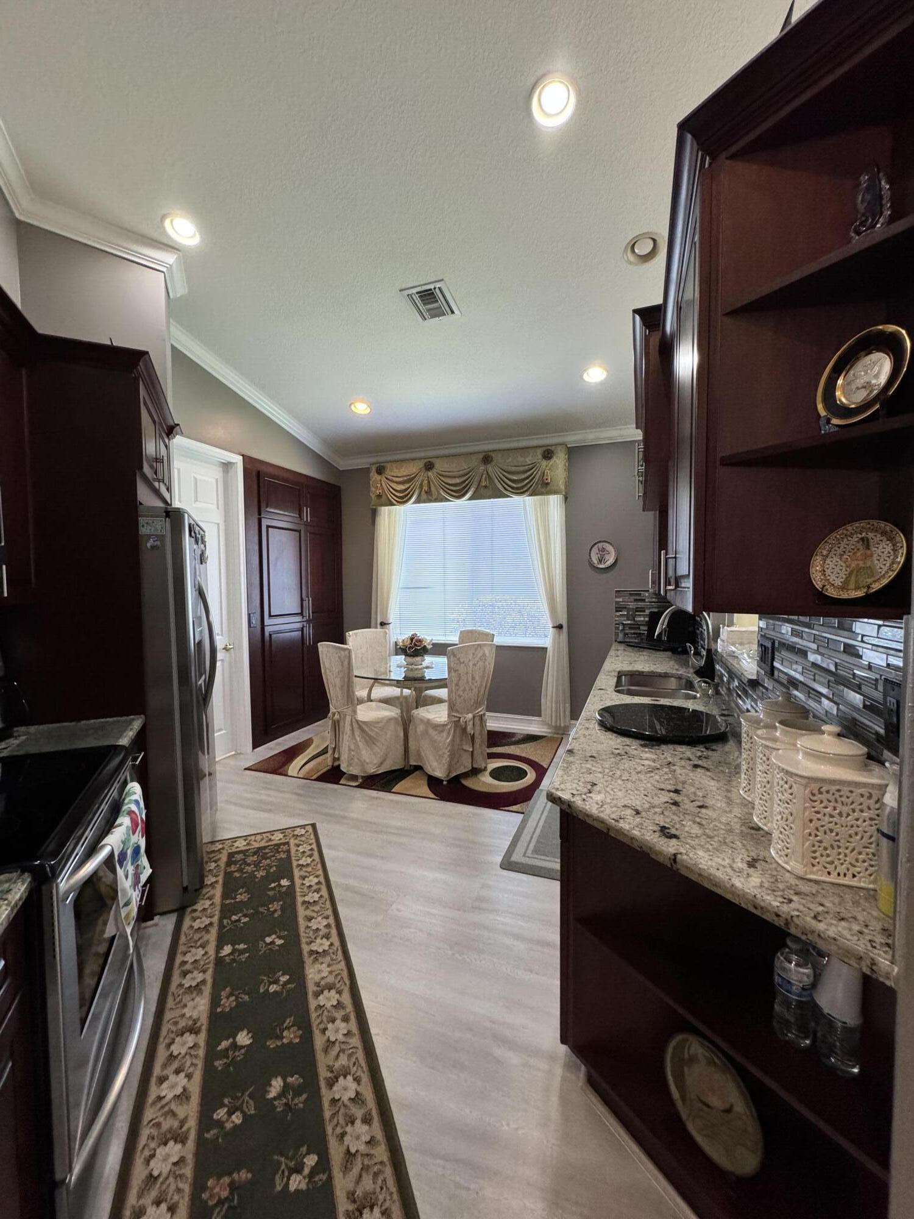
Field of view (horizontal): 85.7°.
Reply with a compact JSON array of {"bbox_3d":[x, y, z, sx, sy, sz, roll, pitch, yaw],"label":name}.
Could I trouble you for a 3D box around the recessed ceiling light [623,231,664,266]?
[{"bbox_3d":[1.024,-1.976,2.697,0.200,0.050,0.200,1,-9,21],"label":"recessed ceiling light"}]

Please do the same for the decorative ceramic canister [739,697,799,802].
[{"bbox_3d":[0.776,0.325,1.169,0.178,0.250,0.140,0,3,20],"label":"decorative ceramic canister"}]

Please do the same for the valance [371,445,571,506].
[{"bbox_3d":[0.071,-1.282,4.898,2.020,0.445,0.170,0,3,20],"label":"valance"}]

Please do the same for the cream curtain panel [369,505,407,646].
[{"bbox_3d":[-0.744,0.004,5.481,0.480,2.340,0.130,1,3,21],"label":"cream curtain panel"}]

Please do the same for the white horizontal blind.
[{"bbox_3d":[0.085,-0.418,4.992,1.740,1.530,0.060,0,3,20],"label":"white horizontal blind"}]

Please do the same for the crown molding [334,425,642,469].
[{"bbox_3d":[0.185,-1.647,5.093,3.360,0.110,0.090,1,3,21],"label":"crown molding"}]

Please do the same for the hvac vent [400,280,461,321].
[{"bbox_3d":[-0.165,-1.980,3.184,0.300,0.030,0.305,1,-9,21],"label":"hvac vent"}]

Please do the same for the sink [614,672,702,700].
[{"bbox_3d":[1.034,0.489,2.575,0.410,0.200,0.740,0,3,20],"label":"sink"}]

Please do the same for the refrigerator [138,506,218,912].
[{"bbox_3d":[-1.684,0.446,2.457,0.865,1.775,0.915,-2,3,-25],"label":"refrigerator"}]

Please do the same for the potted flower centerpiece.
[{"bbox_3d":[-0.364,0.356,4.280,0.285,0.285,0.260,-1,2,0],"label":"potted flower centerpiece"}]

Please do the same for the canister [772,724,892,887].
[{"bbox_3d":[0.712,0.357,0.944,0.178,0.270,0.170,1,3,21],"label":"canister"}]

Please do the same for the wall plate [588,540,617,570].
[{"bbox_3d":[1.399,-0.522,4.716,0.270,0.270,0.030,1,3,21],"label":"wall plate"}]

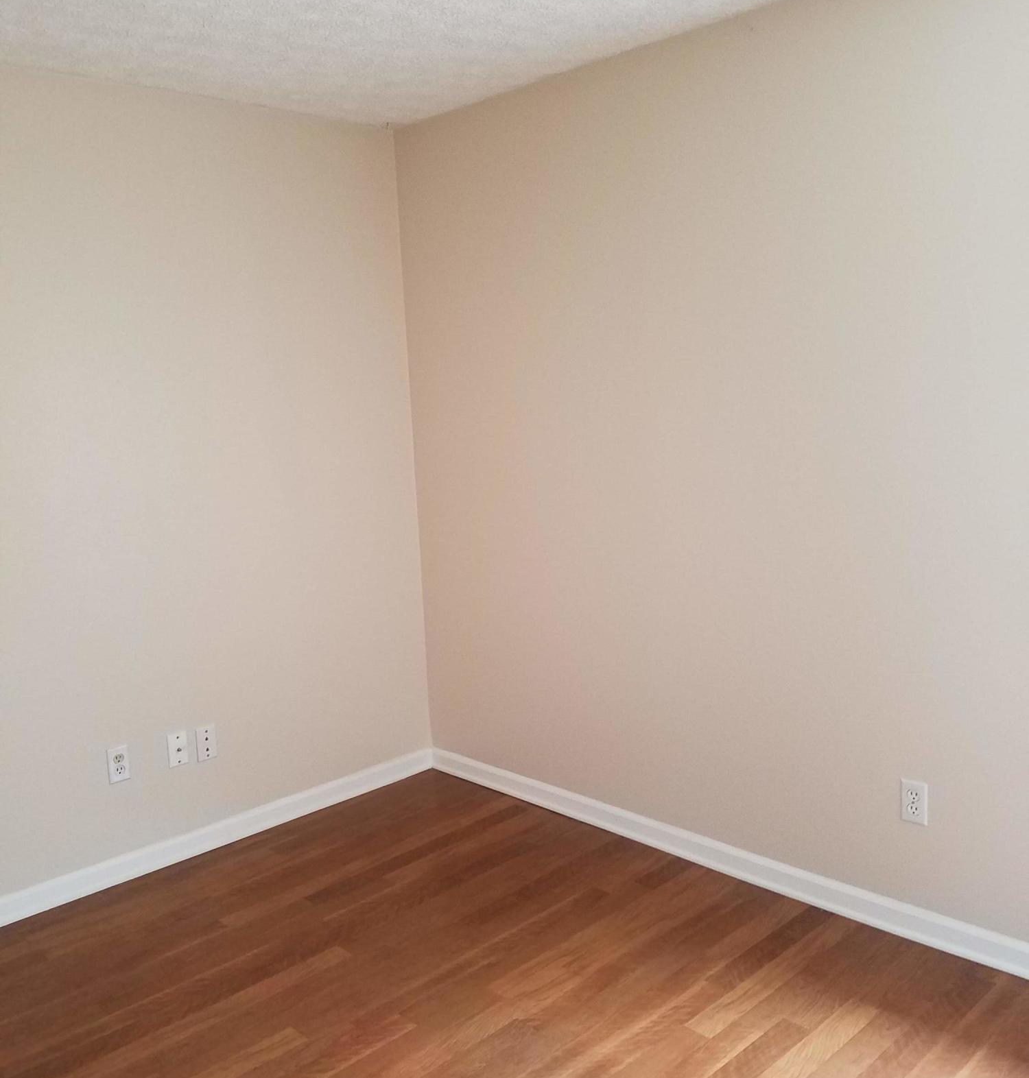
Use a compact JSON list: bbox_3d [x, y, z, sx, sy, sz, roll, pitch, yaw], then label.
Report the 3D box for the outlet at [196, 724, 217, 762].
[{"bbox_3d":[-1.032,0.688,3.466,0.070,0.114,0.010,-11,12,-44],"label":"outlet"}]

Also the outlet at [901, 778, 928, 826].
[{"bbox_3d":[1.052,0.695,2.714,0.010,0.114,0.070,-11,12,-44],"label":"outlet"}]

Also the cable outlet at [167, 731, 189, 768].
[{"bbox_3d":[-1.105,0.695,3.395,0.070,0.114,0.010,-11,12,-44],"label":"cable outlet"}]

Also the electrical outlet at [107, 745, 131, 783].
[{"bbox_3d":[-1.248,0.715,3.256,0.070,0.114,0.010,-11,12,-44],"label":"electrical outlet"}]

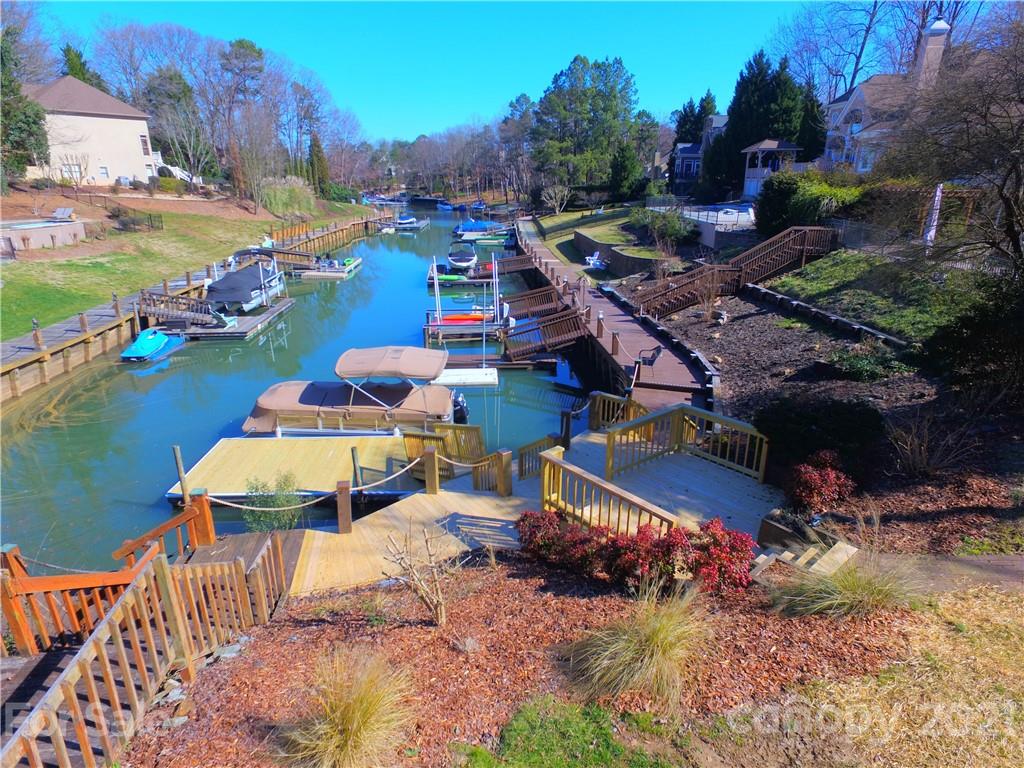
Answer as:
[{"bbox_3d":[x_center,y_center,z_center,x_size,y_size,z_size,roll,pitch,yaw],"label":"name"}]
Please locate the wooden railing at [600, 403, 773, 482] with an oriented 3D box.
[{"bbox_3d":[3.069,1.308,10.407,2.150,0.970,1.940,-14,23,-34],"label":"wooden railing"}]

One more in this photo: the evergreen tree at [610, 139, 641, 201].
[{"bbox_3d":[16.805,-31.470,87.605,4.800,8.500,4.800,-1,19,0],"label":"evergreen tree"}]

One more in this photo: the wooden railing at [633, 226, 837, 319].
[{"bbox_3d":[8.043,-4.110,21.838,6.700,3.250,1.400,-1,19,0],"label":"wooden railing"}]

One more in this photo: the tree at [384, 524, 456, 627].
[{"bbox_3d":[-1.053,2.216,6.809,0.820,1.300,0.800,0,19,0],"label":"tree"}]

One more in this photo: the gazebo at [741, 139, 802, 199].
[{"bbox_3d":[25.156,-20.890,57.349,4.900,5.600,4.900,9,21,25],"label":"gazebo"}]

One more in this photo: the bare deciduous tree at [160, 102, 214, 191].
[{"bbox_3d":[-32.093,-23.360,58.433,5.000,8.070,5.000,-1,19,0],"label":"bare deciduous tree"}]

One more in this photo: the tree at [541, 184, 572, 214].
[{"bbox_3d":[6.178,-25.311,81.213,4.300,3.940,4.300,-1,19,0],"label":"tree"}]

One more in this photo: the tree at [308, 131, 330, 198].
[{"bbox_3d":[-29.063,-32.930,88.996,2.900,9.590,2.900,-1,19,0],"label":"tree"}]

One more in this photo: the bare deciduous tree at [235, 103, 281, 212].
[{"bbox_3d":[-26.922,-23.960,62.581,4.800,10.900,4.800,0,19,0],"label":"bare deciduous tree"}]

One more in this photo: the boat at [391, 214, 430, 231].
[{"bbox_3d":[-14.508,-23.084,84.559,5.700,2.300,2.600,-5,20,-14],"label":"boat"}]

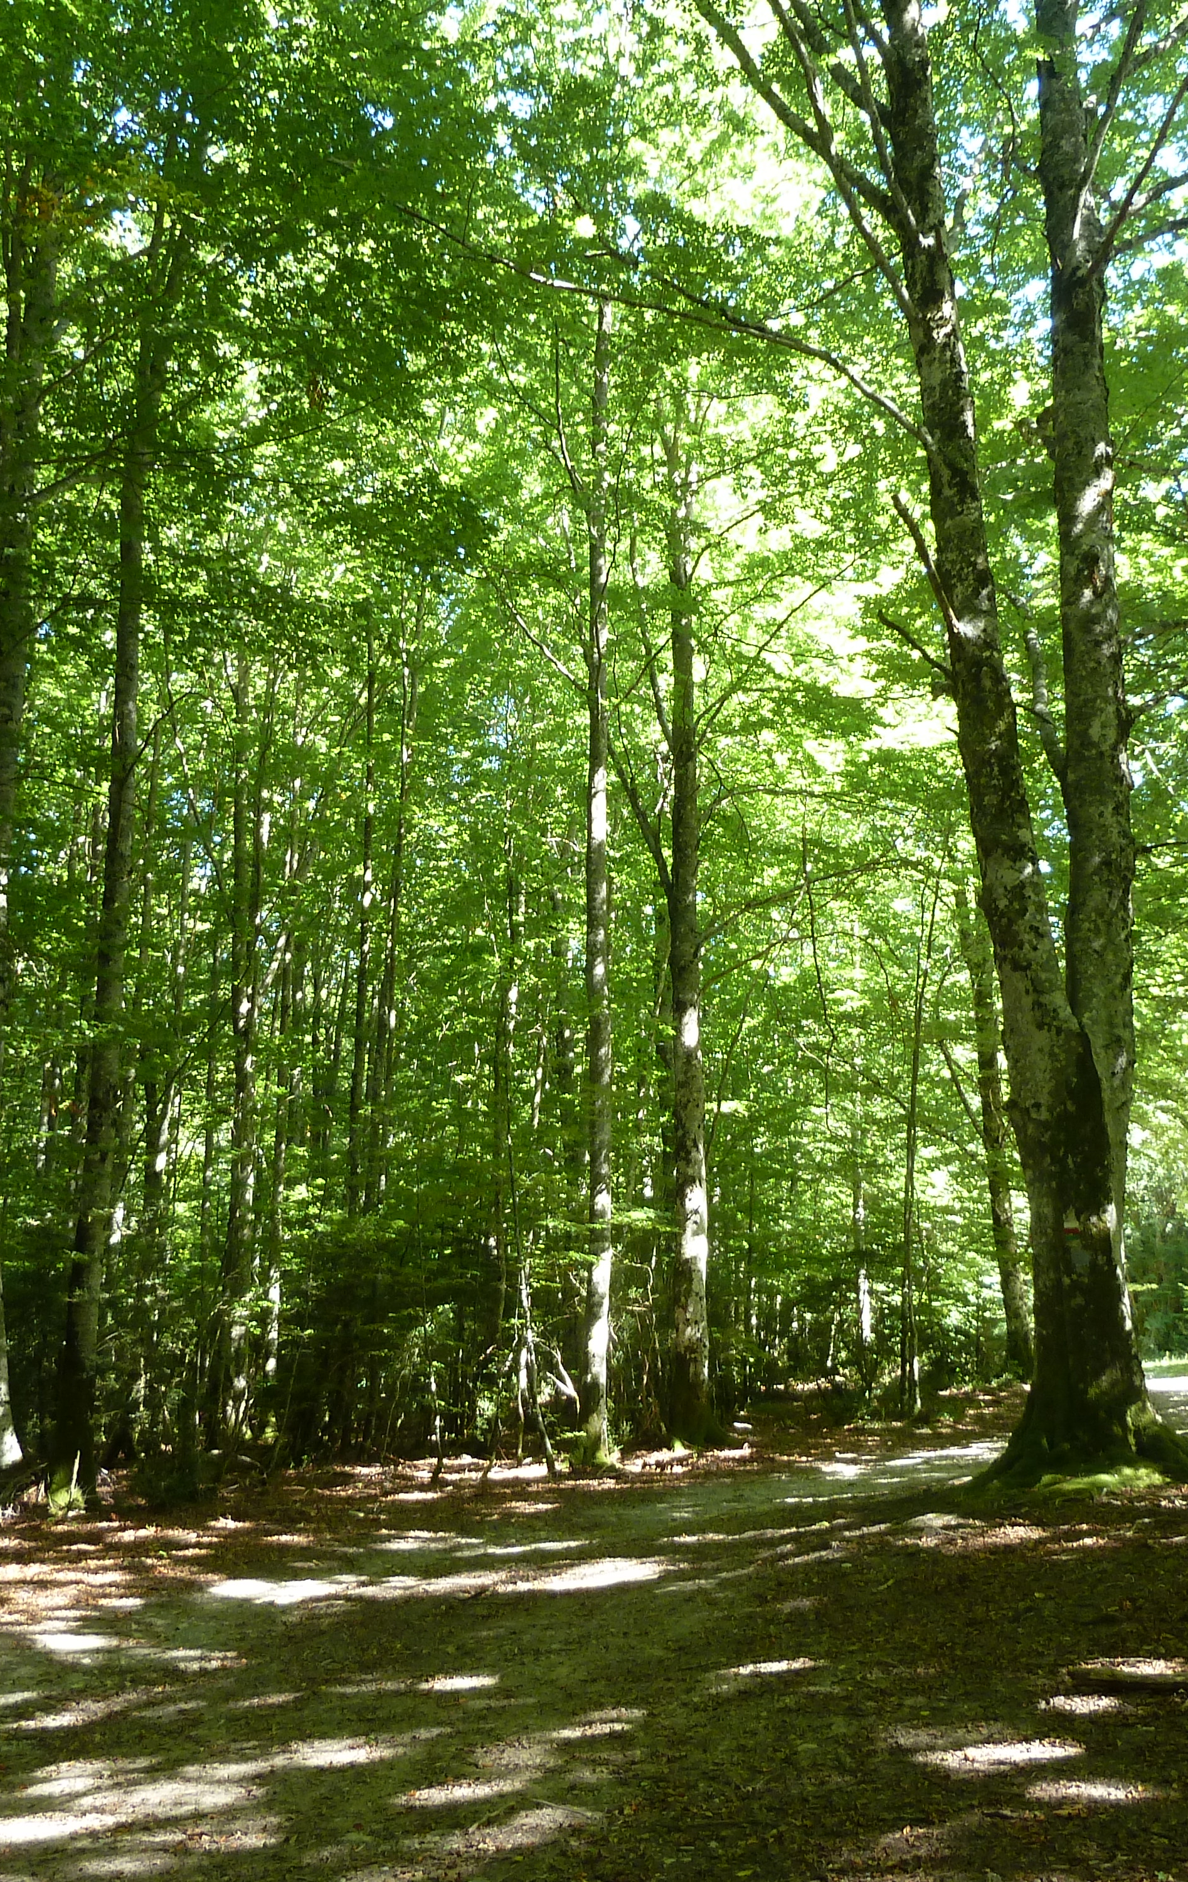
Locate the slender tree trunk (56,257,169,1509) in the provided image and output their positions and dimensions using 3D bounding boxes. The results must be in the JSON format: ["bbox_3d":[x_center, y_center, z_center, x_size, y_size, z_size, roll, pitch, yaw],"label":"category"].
[{"bbox_3d":[-2.929,-0.666,11.252,0.350,8.000,0.340,1,-9,0],"label":"slender tree trunk"}]

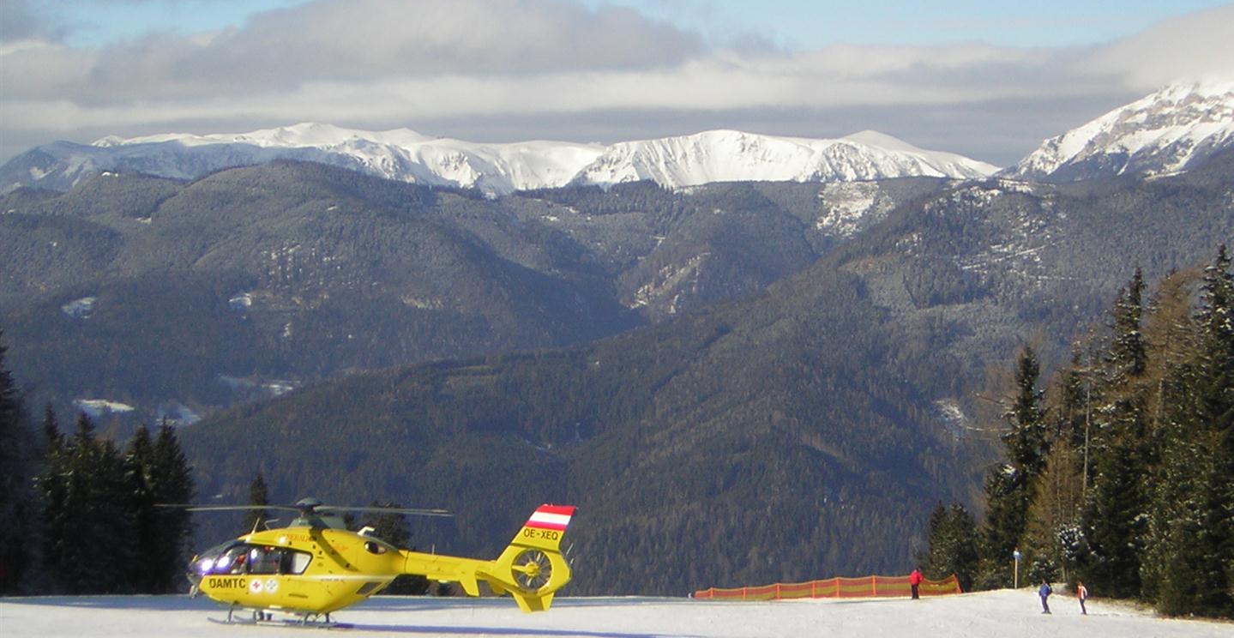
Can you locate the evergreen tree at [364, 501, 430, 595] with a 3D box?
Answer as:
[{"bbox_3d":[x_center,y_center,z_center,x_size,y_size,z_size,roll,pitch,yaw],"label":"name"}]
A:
[{"bbox_3d":[-12.356,12.865,170.000,3.700,5.500,3.700,0,1,0],"label":"evergreen tree"}]

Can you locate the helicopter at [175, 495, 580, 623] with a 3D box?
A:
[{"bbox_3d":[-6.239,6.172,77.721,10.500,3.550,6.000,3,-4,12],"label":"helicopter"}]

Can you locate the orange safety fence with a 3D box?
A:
[{"bbox_3d":[12.591,16.088,182.000,16.300,1.500,0.500,0,1,6],"label":"orange safety fence"}]

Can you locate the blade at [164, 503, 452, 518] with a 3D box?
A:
[{"bbox_3d":[-8.037,4.917,78.100,7.800,0.400,7.300,1,-5,0],"label":"blade"}]

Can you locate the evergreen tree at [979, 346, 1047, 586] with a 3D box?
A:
[{"bbox_3d":[25.101,9.402,192.000,4.400,15.500,4.400,0,1,0],"label":"evergreen tree"}]

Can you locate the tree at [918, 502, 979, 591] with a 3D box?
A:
[{"bbox_3d":[21.197,14.682,194.000,4.000,6.000,4.000,0,1,0],"label":"tree"}]

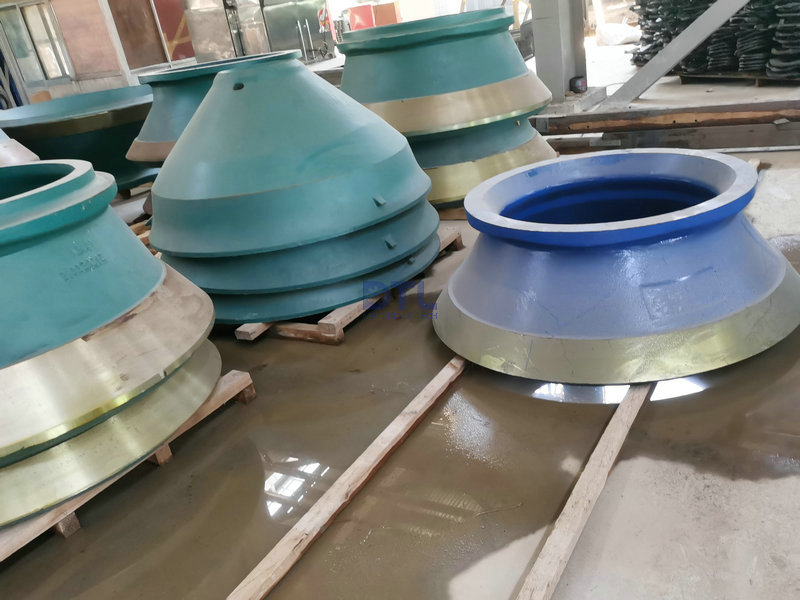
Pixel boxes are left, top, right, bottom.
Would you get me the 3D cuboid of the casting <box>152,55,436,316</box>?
[{"bbox_3d":[-0.680,-0.775,3.576,1.706,1.160,1.706,6,29,34],"label":"casting"}]

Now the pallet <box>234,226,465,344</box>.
[{"bbox_3d":[-0.567,-0.141,3.733,1.440,0.112,1.398,6,29,34],"label":"pallet"}]

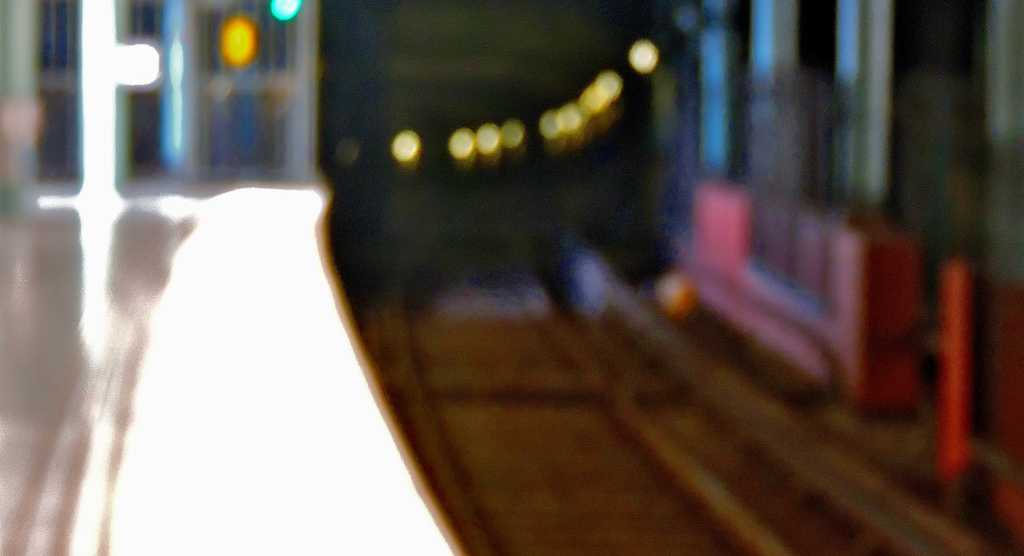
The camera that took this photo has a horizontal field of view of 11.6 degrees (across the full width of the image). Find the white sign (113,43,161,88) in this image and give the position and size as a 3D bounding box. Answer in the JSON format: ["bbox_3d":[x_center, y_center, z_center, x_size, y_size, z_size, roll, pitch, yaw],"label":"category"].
[{"bbox_3d":[-3.659,-2.071,49.000,0.440,0.420,0.060,0,3,-3],"label":"white sign"}]

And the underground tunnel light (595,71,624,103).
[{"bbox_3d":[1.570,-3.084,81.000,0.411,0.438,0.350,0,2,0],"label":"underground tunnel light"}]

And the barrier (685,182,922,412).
[{"bbox_3d":[2.715,-0.067,49.469,0.500,1.440,19.000,0,2,-2],"label":"barrier"}]

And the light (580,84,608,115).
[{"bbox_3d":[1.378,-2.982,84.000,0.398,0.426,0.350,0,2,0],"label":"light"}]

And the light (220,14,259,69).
[{"bbox_3d":[-2.926,-2.540,54.000,0.347,0.493,0.300,0,2,0],"label":"light"}]

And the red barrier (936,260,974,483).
[{"bbox_3d":[2.946,0.622,33.368,0.230,1.460,0.230,0,2,0],"label":"red barrier"}]

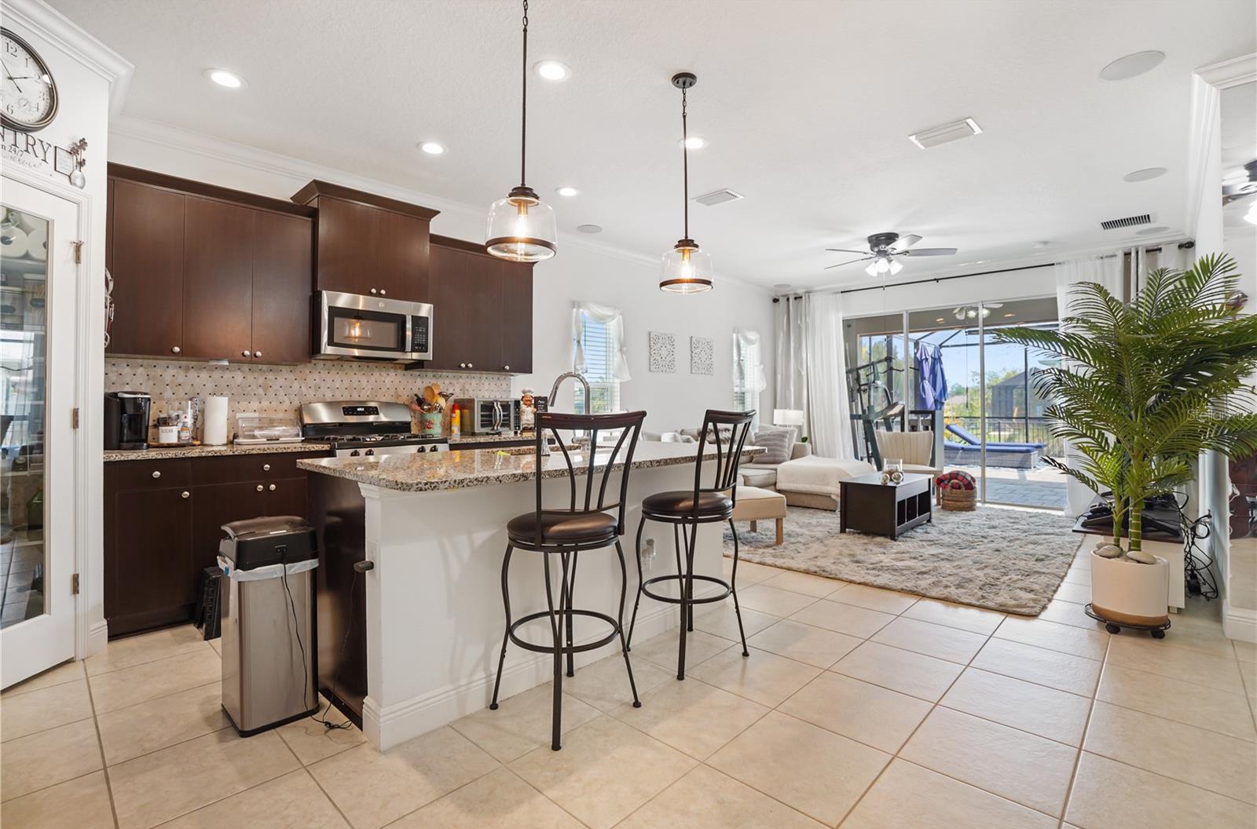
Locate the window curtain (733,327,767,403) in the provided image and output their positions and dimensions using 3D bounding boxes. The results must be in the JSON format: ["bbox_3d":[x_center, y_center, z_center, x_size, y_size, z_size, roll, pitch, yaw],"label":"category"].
[{"bbox_3d":[1.695,-0.724,7.818,0.100,0.895,0.780,0,0,45],"label":"window curtain"}]

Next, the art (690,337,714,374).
[{"bbox_3d":[0.939,-0.740,7.096,0.035,0.462,0.440,0,0,45],"label":"art"}]

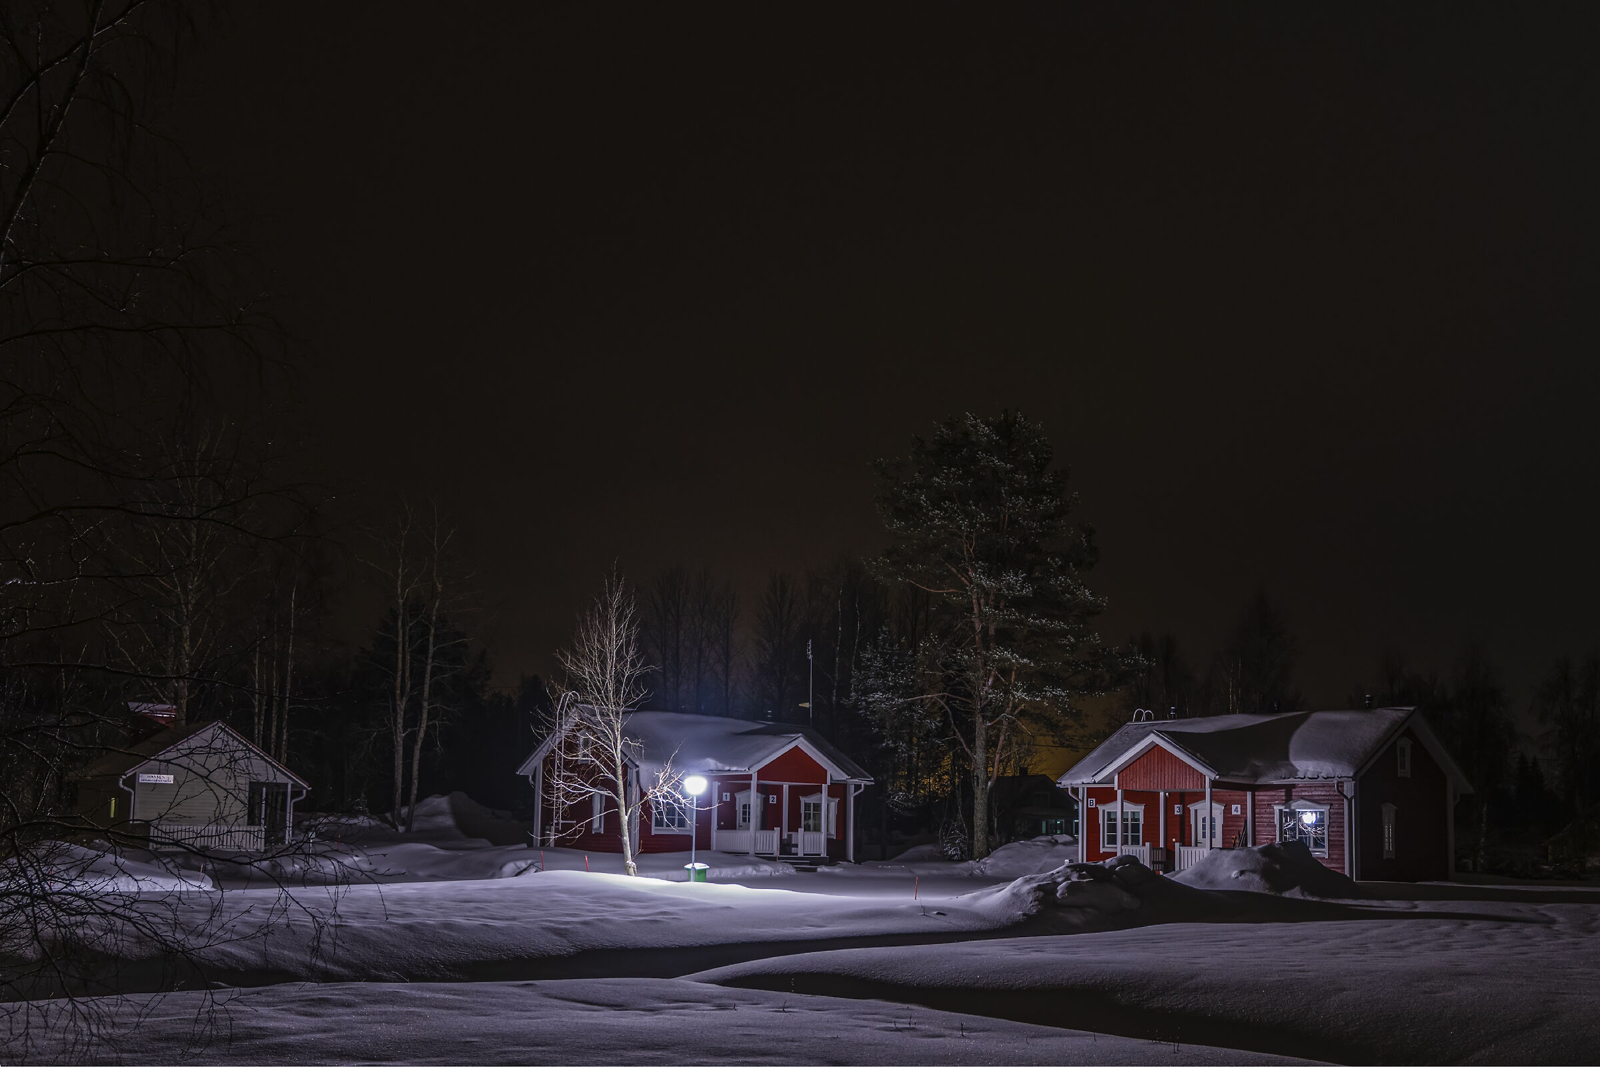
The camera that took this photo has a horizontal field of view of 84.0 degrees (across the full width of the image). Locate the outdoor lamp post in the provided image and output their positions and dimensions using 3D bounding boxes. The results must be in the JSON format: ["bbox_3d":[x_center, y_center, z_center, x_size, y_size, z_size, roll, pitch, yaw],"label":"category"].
[{"bbox_3d":[-2.900,8.227,24.708,0.660,2.905,0.660,0,-15,0],"label":"outdoor lamp post"}]

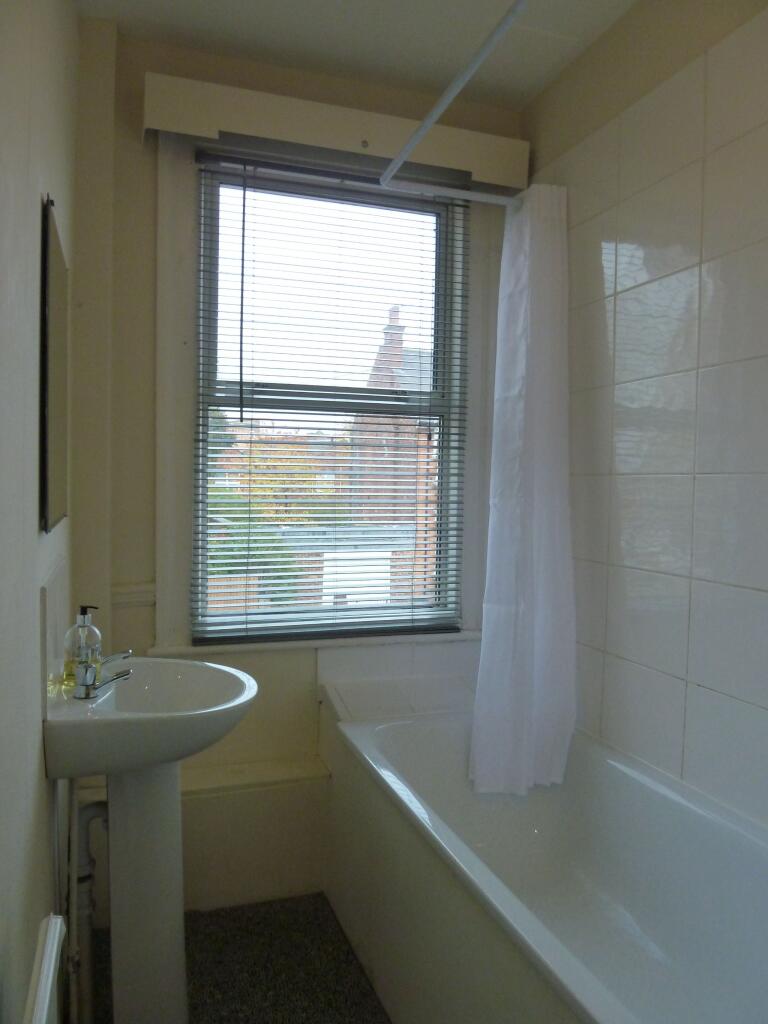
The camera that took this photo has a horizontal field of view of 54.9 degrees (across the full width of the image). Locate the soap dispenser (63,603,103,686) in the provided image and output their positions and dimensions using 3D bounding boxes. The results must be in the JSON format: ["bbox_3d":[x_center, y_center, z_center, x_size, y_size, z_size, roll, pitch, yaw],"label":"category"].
[{"bbox_3d":[-0.659,0.292,1.627,0.082,0.180,0.080,0,2,-19],"label":"soap dispenser"}]

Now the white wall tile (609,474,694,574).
[{"bbox_3d":[0.687,0.028,1.912,0.010,0.250,0.326,0,2,-19],"label":"white wall tile"}]

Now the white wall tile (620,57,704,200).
[{"bbox_3d":[0.702,-0.960,1.882,0.010,0.250,0.326,0,2,-19],"label":"white wall tile"}]

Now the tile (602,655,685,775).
[{"bbox_3d":[0.675,0.524,1.932,0.010,0.250,0.326,0,2,-19],"label":"tile"}]

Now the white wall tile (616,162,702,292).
[{"bbox_3d":[0.699,-0.715,1.887,0.010,0.250,0.326,0,2,-19],"label":"white wall tile"}]

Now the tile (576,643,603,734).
[{"bbox_3d":[0.569,0.511,2.238,0.010,0.250,0.326,0,2,-19],"label":"tile"}]

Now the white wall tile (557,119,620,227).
[{"bbox_3d":[0.597,-0.977,2.186,0.010,0.250,0.326,0,2,-19],"label":"white wall tile"}]

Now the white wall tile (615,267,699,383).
[{"bbox_3d":[0.696,-0.469,1.894,0.010,0.250,0.326,0,2,-19],"label":"white wall tile"}]

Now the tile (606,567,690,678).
[{"bbox_3d":[0.681,0.276,1.921,0.010,0.250,0.326,0,2,-19],"label":"tile"}]

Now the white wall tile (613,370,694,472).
[{"bbox_3d":[0.692,-0.221,1.903,0.010,0.250,0.326,0,2,-19],"label":"white wall tile"}]

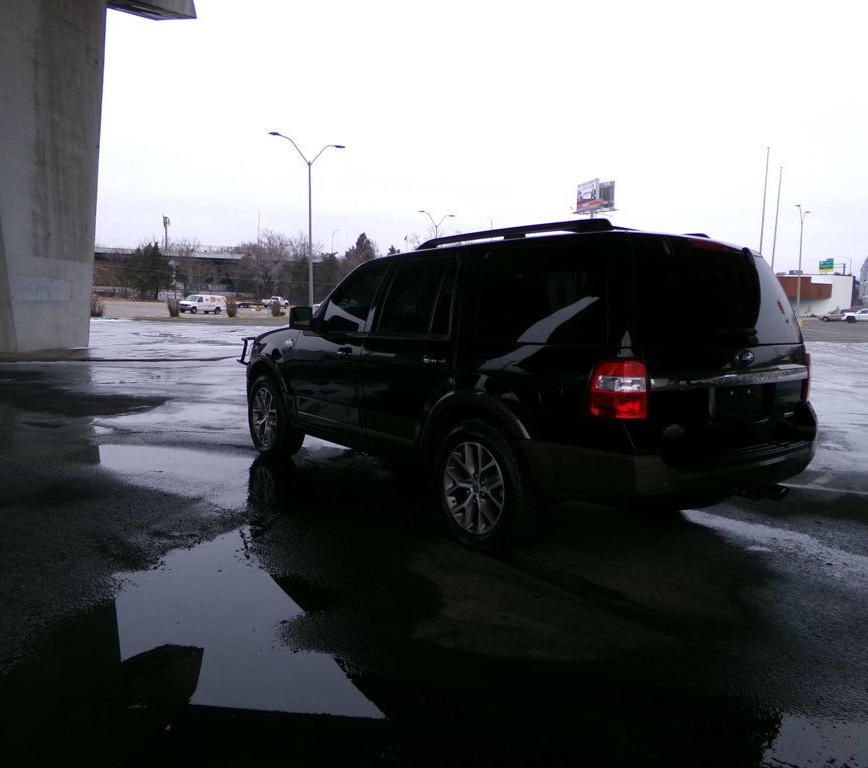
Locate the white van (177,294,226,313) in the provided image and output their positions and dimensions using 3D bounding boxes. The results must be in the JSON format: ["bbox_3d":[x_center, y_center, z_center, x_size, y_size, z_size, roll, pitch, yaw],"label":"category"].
[{"bbox_3d":[-25.345,-8.734,78.000,2.030,2.100,5.550,5,7,28],"label":"white van"}]

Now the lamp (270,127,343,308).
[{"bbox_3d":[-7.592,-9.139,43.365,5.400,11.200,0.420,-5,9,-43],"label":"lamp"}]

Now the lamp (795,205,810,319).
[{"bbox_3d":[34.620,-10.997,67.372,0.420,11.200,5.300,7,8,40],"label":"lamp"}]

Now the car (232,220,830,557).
[{"bbox_3d":[0.140,-0.160,6.021,2.100,1.970,5.380,-4,8,-37],"label":"car"}]

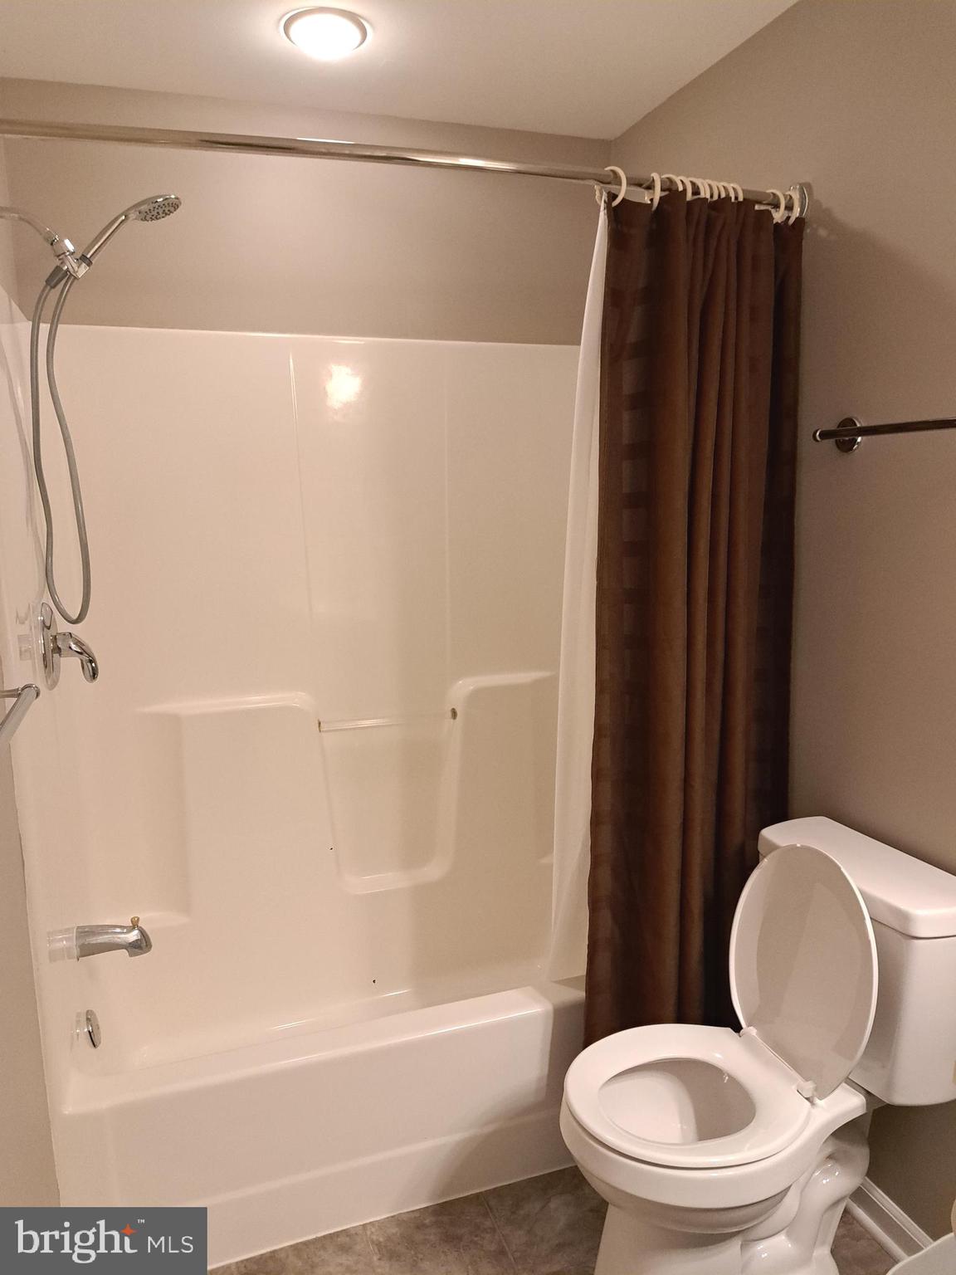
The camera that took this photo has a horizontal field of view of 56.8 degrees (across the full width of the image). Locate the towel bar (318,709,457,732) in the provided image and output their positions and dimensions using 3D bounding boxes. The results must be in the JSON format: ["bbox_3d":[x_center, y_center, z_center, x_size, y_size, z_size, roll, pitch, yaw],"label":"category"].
[{"bbox_3d":[-0.252,0.229,2.446,0.380,0.025,0.026,-5,11,-18],"label":"towel bar"}]

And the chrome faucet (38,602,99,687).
[{"bbox_3d":[-0.834,0.013,1.806,0.090,0.176,0.175,-5,11,-18],"label":"chrome faucet"}]

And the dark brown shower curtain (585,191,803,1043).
[{"bbox_3d":[0.452,0.082,1.828,0.460,1.820,0.130,-5,11,-18],"label":"dark brown shower curtain"}]

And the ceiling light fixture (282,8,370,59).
[{"bbox_3d":[-0.308,-1.223,1.817,0.180,0.040,0.180,-5,11,-18],"label":"ceiling light fixture"}]

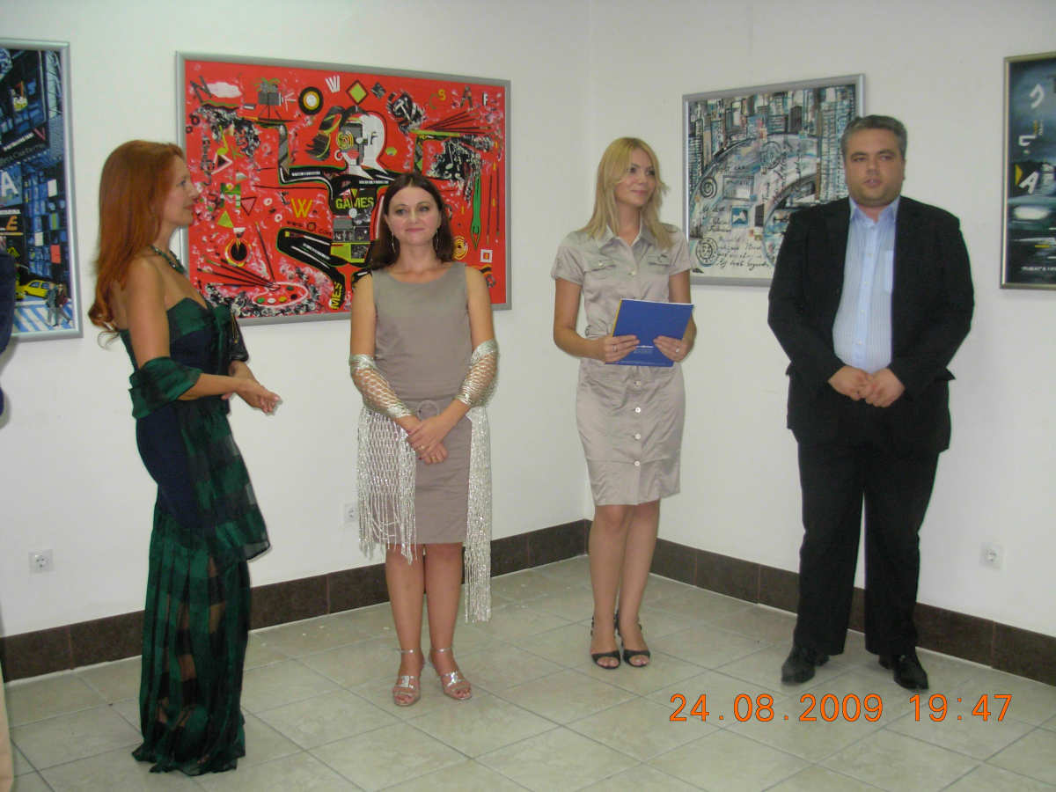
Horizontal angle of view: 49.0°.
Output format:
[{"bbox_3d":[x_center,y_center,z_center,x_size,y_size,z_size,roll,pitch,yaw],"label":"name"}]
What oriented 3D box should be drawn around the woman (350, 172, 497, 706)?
[{"bbox_3d":[-0.322,0.127,3.578,0.480,1.610,0.340,-2,8,-12],"label":"woman"}]

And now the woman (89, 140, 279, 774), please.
[{"bbox_3d":[-0.896,0.165,3.053,0.510,1.650,0.450,0,8,-2],"label":"woman"}]

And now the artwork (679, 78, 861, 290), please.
[{"bbox_3d":[0.876,-0.781,4.281,0.035,0.730,0.830,-7,10,-40],"label":"artwork"}]

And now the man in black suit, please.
[{"bbox_3d":[1.078,0.017,3.683,0.670,1.780,0.420,2,8,19],"label":"man in black suit"}]

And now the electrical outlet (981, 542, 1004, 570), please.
[{"bbox_3d":[1.487,0.516,3.724,0.015,0.080,0.080,-7,10,-40],"label":"electrical outlet"}]

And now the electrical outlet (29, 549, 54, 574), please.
[{"bbox_3d":[-1.539,0.527,3.675,0.080,0.080,0.015,-7,10,-40],"label":"electrical outlet"}]

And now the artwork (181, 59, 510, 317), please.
[{"bbox_3d":[-0.616,-0.754,4.298,1.410,0.920,0.035,-7,10,-40],"label":"artwork"}]

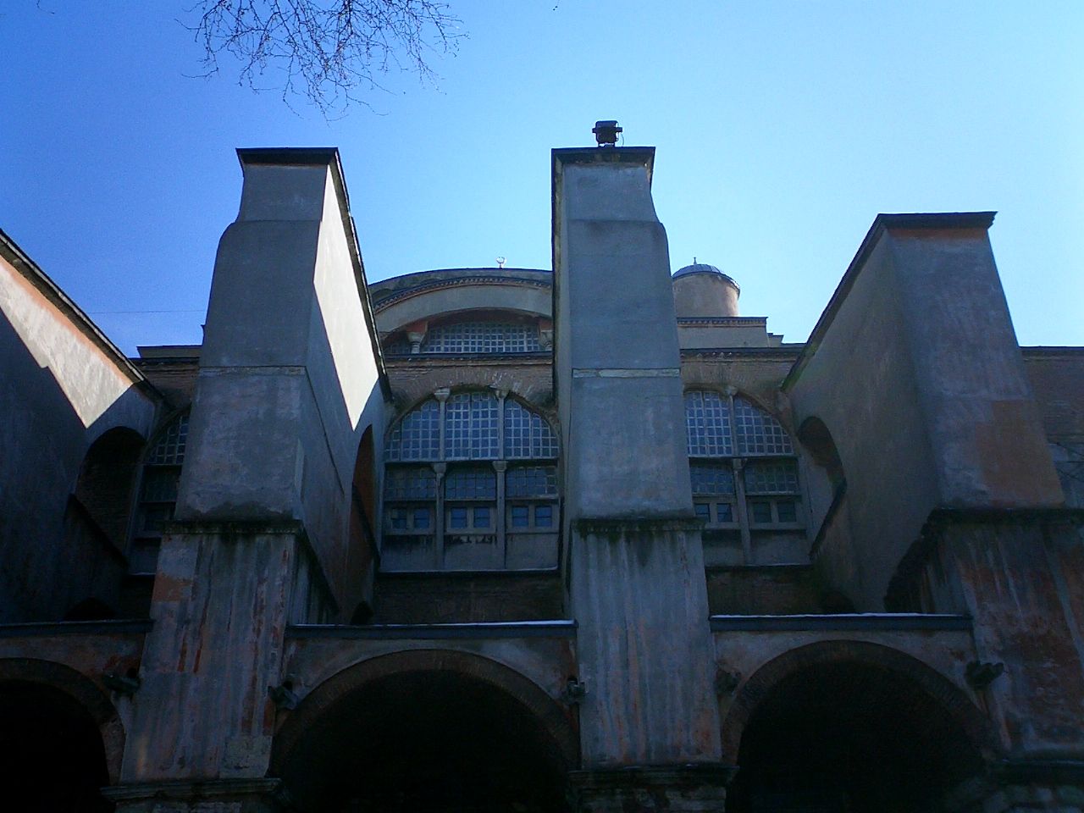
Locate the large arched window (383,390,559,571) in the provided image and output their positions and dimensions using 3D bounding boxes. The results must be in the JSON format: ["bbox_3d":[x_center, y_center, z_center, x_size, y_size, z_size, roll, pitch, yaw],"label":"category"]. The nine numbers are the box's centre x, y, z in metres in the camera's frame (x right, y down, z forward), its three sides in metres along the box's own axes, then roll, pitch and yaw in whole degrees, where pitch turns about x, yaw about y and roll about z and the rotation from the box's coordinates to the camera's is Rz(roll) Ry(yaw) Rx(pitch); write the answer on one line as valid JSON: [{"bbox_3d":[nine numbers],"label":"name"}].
[{"bbox_3d":[-1.905,1.944,31.374,4.721,5.451,0.500,-1,-30,0],"label":"large arched window"}]

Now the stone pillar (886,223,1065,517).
[{"bbox_3d":[7.881,-0.603,22.273,2.042,6.469,2.000,-1,-30,0],"label":"stone pillar"}]

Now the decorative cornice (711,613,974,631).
[{"bbox_3d":[4.844,3.605,19.010,4.253,0.245,0.400,-1,-30,0],"label":"decorative cornice"}]

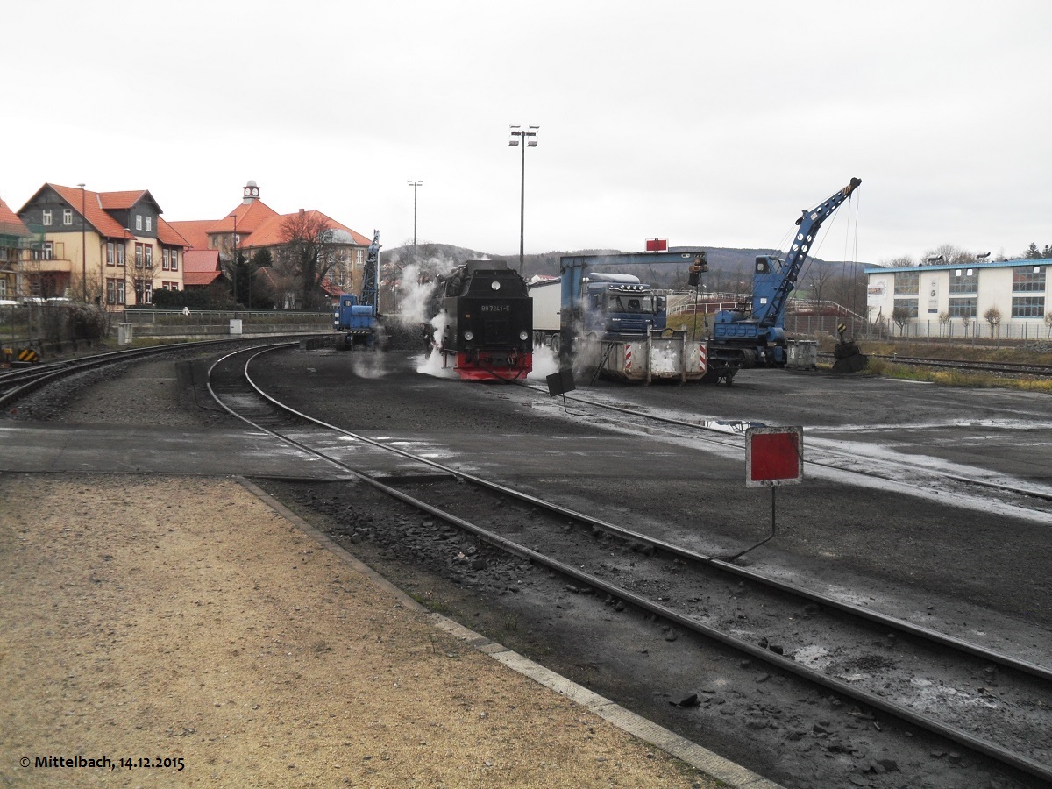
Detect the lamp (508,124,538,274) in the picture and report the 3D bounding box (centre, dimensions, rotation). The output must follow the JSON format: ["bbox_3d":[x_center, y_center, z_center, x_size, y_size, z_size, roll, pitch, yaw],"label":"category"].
[{"bbox_3d":[-0.129,-7.510,51.572,1.450,11.040,0.700,-1,5,-17],"label":"lamp"}]

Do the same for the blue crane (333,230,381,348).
[{"bbox_3d":[-9.391,-5.982,59.214,2.500,6.700,6.500,0,4,-3],"label":"blue crane"}]

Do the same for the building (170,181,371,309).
[{"bbox_3d":[-50.800,-26.968,194.891,47.000,24.300,19.500,3,6,38],"label":"building"}]

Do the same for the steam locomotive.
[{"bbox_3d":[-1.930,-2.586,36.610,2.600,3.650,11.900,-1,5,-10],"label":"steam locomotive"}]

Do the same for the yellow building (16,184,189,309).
[{"bbox_3d":[-43.600,-14.723,110.087,10.000,12.600,16.600,1,5,10],"label":"yellow building"}]

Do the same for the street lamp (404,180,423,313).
[{"bbox_3d":[-9.071,-11.346,86.379,1.400,12.160,0.700,0,4,-6],"label":"street lamp"}]

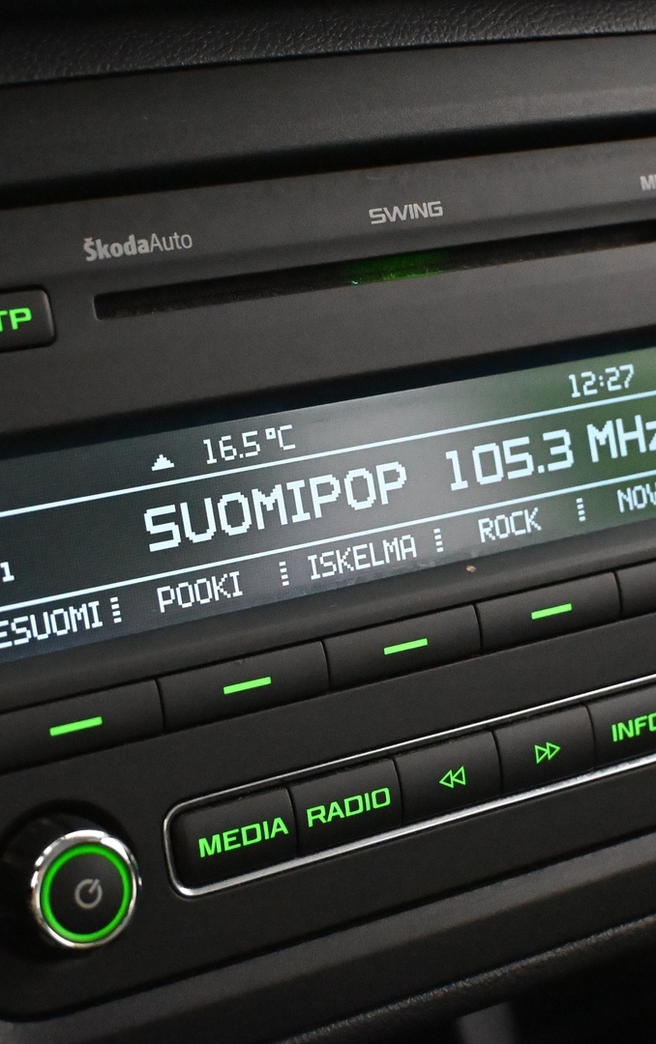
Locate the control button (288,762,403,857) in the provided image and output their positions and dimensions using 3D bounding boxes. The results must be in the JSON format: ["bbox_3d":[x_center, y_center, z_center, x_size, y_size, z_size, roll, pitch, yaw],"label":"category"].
[{"bbox_3d":[0.003,0.050,0.360,0.021,0.012,0.004,-12,4,-28],"label":"control button"}]

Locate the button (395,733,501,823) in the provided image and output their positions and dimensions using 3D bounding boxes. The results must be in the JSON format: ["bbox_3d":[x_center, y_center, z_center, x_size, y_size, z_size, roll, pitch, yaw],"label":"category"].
[{"bbox_3d":[0.022,0.046,0.370,0.021,0.012,0.004,-12,4,-28],"label":"button"}]

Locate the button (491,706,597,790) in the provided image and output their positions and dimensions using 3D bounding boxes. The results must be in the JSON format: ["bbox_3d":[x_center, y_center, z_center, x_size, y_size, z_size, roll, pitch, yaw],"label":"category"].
[{"bbox_3d":[0.040,0.042,0.380,0.021,0.012,0.004,-12,4,-28],"label":"button"}]

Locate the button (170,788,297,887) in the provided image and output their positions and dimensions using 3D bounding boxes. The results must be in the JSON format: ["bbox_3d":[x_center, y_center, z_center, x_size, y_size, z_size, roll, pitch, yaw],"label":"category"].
[{"bbox_3d":[-0.016,0.054,0.350,0.022,0.012,0.004,-12,4,-28],"label":"button"}]

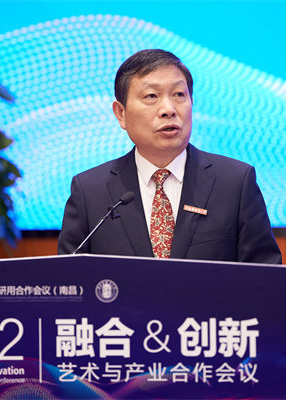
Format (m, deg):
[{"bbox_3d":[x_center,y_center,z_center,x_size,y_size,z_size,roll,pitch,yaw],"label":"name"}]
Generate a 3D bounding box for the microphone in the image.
[{"bbox_3d":[-0.090,0.054,4.100,0.190,0.160,0.045,0,0,-44],"label":"microphone"}]

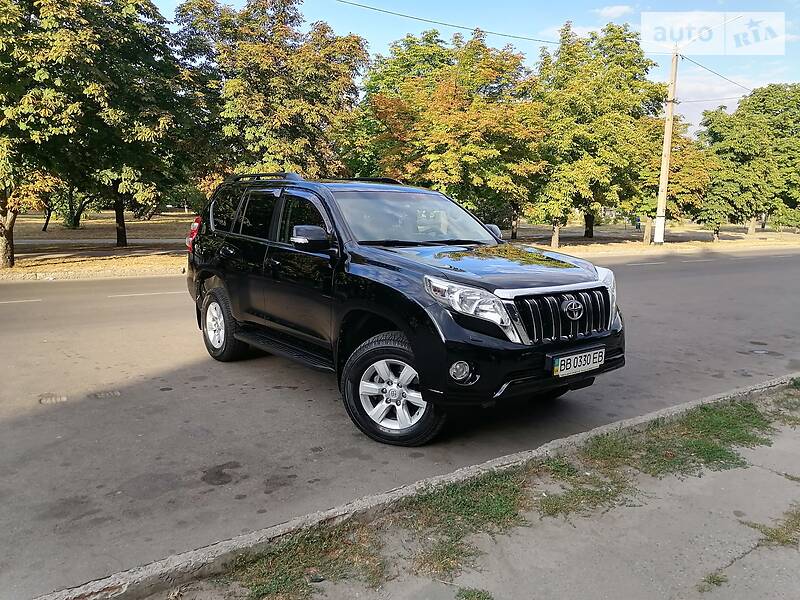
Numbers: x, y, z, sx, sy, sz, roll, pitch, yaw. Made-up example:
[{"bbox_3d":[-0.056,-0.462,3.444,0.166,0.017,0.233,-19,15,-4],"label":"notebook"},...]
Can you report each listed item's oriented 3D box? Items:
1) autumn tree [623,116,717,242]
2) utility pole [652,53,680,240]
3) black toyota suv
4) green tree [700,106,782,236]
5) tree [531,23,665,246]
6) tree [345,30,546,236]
[{"bbox_3d":[13.418,-5.941,31.300,4.715,6.328,4.715,1,8,0],"label":"autumn tree"},{"bbox_3d":[13.264,-7.512,31.000,0.400,9.518,0.400,1,8,0],"label":"utility pole"},{"bbox_3d":[-0.317,-0.201,5.832,1.930,1.880,4.780,-5,10,-38],"label":"black toyota suv"},{"bbox_3d":[25.175,-9.390,46.000,6.045,9.430,6.045,1,8,0],"label":"green tree"},{"bbox_3d":[8.609,-7.050,27.200,5.841,9.505,5.841,1,8,0],"label":"tree"},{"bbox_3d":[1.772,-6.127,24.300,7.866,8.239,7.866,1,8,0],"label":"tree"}]

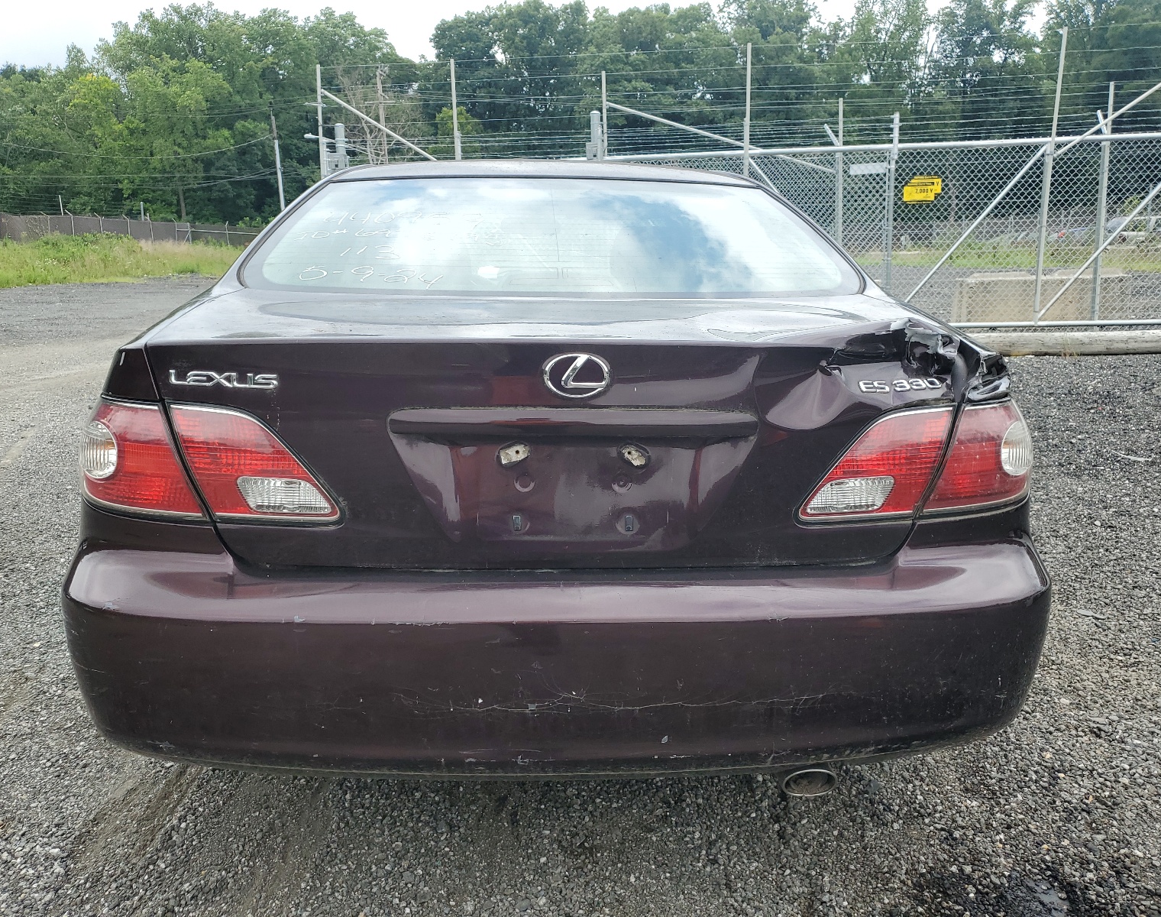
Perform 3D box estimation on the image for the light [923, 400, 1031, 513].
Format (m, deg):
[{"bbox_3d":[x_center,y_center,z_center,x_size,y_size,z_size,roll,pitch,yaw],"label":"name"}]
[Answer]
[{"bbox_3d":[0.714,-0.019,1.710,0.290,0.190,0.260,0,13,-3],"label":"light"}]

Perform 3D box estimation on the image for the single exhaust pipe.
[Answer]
[{"bbox_3d":[0.379,0.527,1.638,0.092,0.062,0.180,0,13,-3],"label":"single exhaust pipe"}]

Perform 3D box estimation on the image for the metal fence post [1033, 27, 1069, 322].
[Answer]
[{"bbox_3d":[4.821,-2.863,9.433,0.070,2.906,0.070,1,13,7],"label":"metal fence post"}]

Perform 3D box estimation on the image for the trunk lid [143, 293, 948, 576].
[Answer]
[{"bbox_3d":[-0.036,-0.095,1.737,1.400,0.410,0.680,0,13,-3],"label":"trunk lid"}]

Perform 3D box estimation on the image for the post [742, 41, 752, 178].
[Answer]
[{"bbox_3d":[1.776,-2.882,9.820,0.060,2.906,0.060,1,13,7],"label":"post"}]

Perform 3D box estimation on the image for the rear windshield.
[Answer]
[{"bbox_3d":[-0.068,-0.552,2.298,1.380,0.130,0.739,0,38,-3],"label":"rear windshield"}]

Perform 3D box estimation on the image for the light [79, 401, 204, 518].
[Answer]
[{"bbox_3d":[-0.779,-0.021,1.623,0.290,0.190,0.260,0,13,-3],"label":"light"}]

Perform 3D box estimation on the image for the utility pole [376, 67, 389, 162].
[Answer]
[{"bbox_3d":[-11.382,-16.621,53.530,0.280,11.667,0.280,-1,13,0],"label":"utility pole"}]

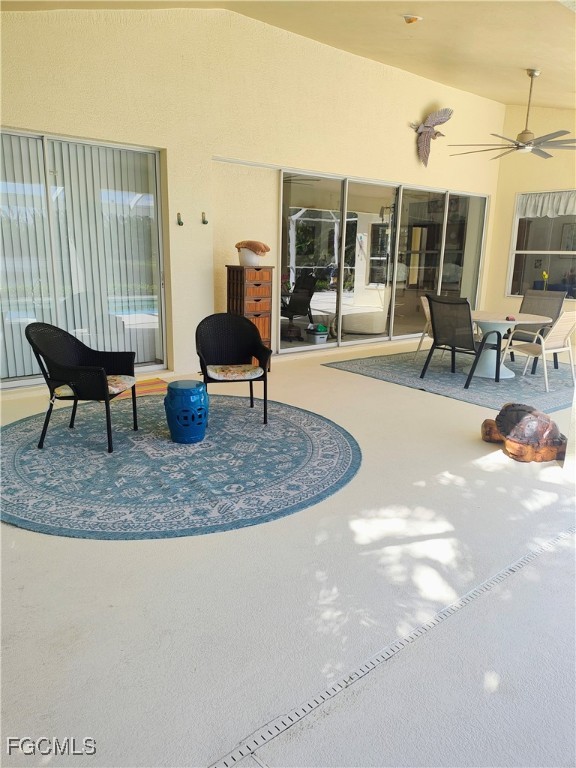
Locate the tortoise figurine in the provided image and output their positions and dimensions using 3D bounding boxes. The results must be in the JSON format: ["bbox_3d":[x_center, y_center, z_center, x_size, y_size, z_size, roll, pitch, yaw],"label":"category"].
[{"bbox_3d":[1.784,0.347,4.190,0.638,0.319,0.428,5,14,13],"label":"tortoise figurine"}]

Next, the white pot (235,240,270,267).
[{"bbox_3d":[-0.416,-1.534,6.549,0.410,0.305,0.360,0,14,-4],"label":"white pot"}]

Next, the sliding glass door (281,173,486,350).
[{"bbox_3d":[1.676,-1.870,8.774,4.451,2.429,0.145,-8,17,-35],"label":"sliding glass door"}]

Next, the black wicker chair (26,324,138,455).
[{"bbox_3d":[-1.534,-0.019,4.118,0.624,0.892,0.602,3,14,4],"label":"black wicker chair"}]

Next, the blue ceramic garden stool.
[{"bbox_3d":[-0.779,0.192,4.282,0.338,0.442,0.338,1,14,0],"label":"blue ceramic garden stool"}]

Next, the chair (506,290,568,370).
[{"bbox_3d":[3.142,-0.692,7.204,0.739,0.967,0.638,-11,18,-41],"label":"chair"}]

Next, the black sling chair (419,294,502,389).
[{"bbox_3d":[1.979,-0.515,6.343,0.754,0.974,0.638,-8,17,-35],"label":"black sling chair"}]

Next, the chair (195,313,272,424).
[{"bbox_3d":[-0.498,-0.152,4.794,0.602,0.880,0.624,-3,14,-16],"label":"chair"}]

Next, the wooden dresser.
[{"bbox_3d":[-0.439,-0.780,6.588,0.399,1.247,0.435,-7,16,-31],"label":"wooden dresser"}]

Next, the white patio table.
[{"bbox_3d":[2.549,-0.463,6.737,1.095,0.715,1.095,-8,17,-35],"label":"white patio table"}]

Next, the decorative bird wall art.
[{"bbox_3d":[2.209,-3.738,8.436,0.754,0.857,0.261,-8,17,-35],"label":"decorative bird wall art"}]

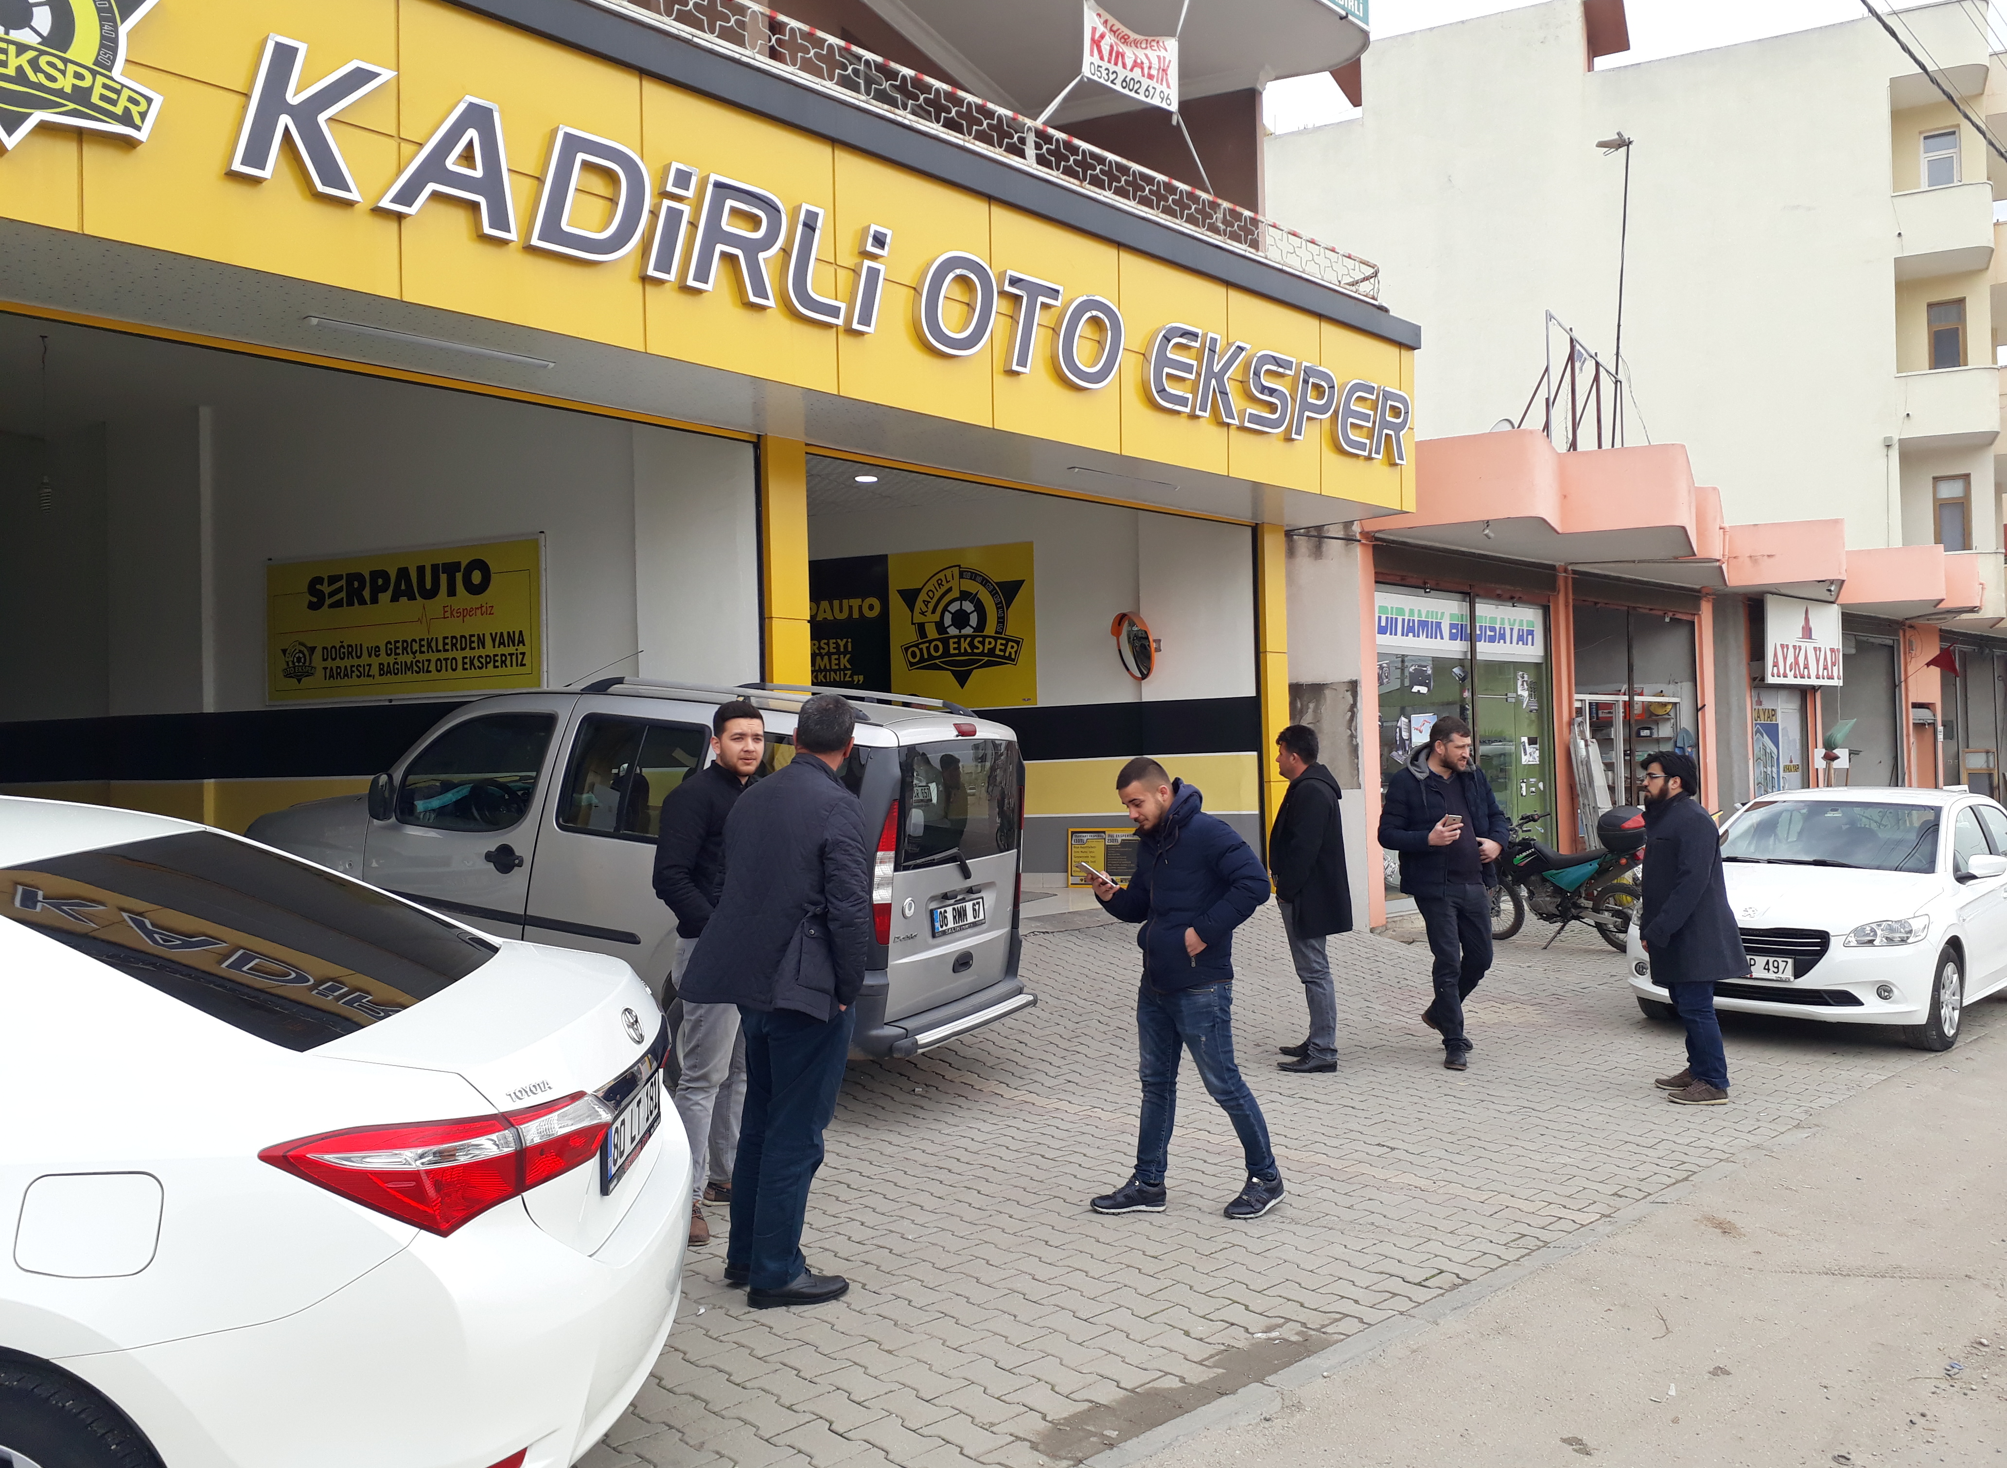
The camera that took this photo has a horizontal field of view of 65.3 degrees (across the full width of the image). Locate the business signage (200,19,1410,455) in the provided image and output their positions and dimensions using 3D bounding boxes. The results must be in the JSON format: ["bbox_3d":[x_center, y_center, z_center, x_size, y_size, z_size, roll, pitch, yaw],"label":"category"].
[{"bbox_3d":[0.088,-2.532,9.666,0.110,0.650,9.320,-3,-2,44],"label":"business signage"}]

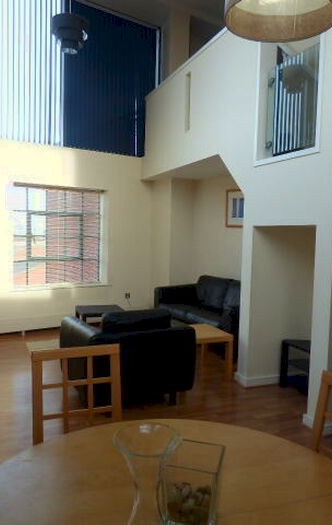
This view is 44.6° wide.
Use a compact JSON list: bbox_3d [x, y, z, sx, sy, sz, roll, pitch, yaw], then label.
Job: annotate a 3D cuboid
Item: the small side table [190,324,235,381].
[{"bbox_3d":[0.307,0.942,4.183,0.550,0.450,0.550,0,4,-23],"label":"small side table"}]

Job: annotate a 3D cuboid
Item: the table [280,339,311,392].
[{"bbox_3d":[1.441,1.000,3.731,0.420,0.450,0.550,-1,4,-24],"label":"table"}]

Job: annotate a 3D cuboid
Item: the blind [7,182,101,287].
[{"bbox_3d":[-1.531,-0.382,5.899,1.368,1.417,0.050,-2,5,-35],"label":"blind"}]

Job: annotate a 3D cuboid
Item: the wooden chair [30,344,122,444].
[{"bbox_3d":[-0.370,0.873,1.762,0.415,0.895,0.500,0,4,-17],"label":"wooden chair"}]

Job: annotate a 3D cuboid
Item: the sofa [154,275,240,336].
[{"bbox_3d":[0.647,0.687,5.428,0.880,0.800,1.800,-1,5,-28],"label":"sofa"}]

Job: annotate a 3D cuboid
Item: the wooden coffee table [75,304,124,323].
[{"bbox_3d":[-0.873,0.838,5.279,0.550,0.450,0.550,0,4,-15],"label":"wooden coffee table"}]

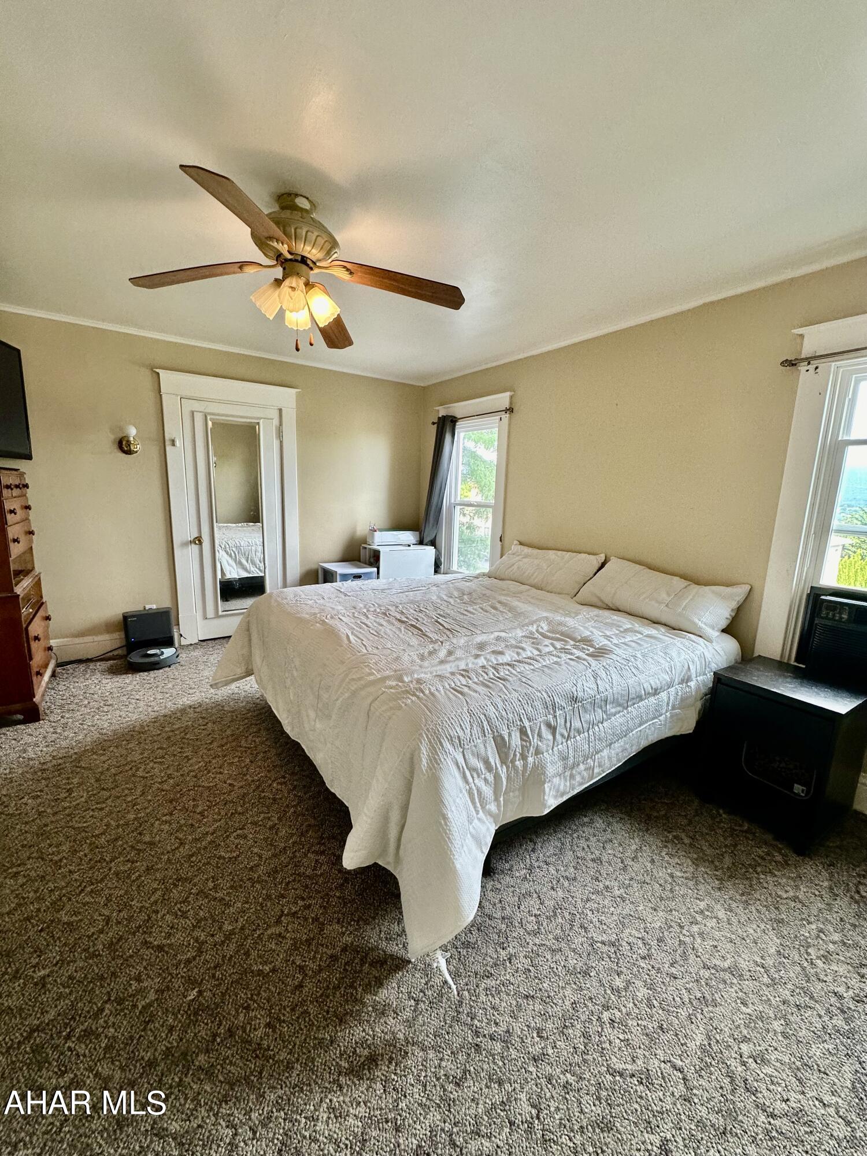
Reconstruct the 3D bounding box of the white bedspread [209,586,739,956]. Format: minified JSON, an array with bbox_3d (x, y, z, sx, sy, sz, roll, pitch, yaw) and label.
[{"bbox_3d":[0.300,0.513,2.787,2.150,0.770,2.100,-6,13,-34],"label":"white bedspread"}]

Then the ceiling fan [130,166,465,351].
[{"bbox_3d":[-0.524,-1.177,1.825,1.280,0.520,1.280,2,11,1],"label":"ceiling fan"}]

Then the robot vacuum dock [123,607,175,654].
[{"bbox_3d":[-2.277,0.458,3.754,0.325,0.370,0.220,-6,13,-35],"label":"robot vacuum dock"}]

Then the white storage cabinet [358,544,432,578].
[{"bbox_3d":[-0.383,0.073,4.890,0.575,0.800,0.460,-4,12,-30],"label":"white storage cabinet"}]

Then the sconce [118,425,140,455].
[{"bbox_3d":[-2.311,-1.050,3.557,0.135,0.220,0.110,-6,13,-34],"label":"sconce"}]

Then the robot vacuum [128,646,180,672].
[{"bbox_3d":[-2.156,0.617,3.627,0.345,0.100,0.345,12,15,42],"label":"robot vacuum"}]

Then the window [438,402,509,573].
[{"bbox_3d":[0.336,-0.803,4.495,0.120,1.680,1.050,-6,13,-34],"label":"window"}]

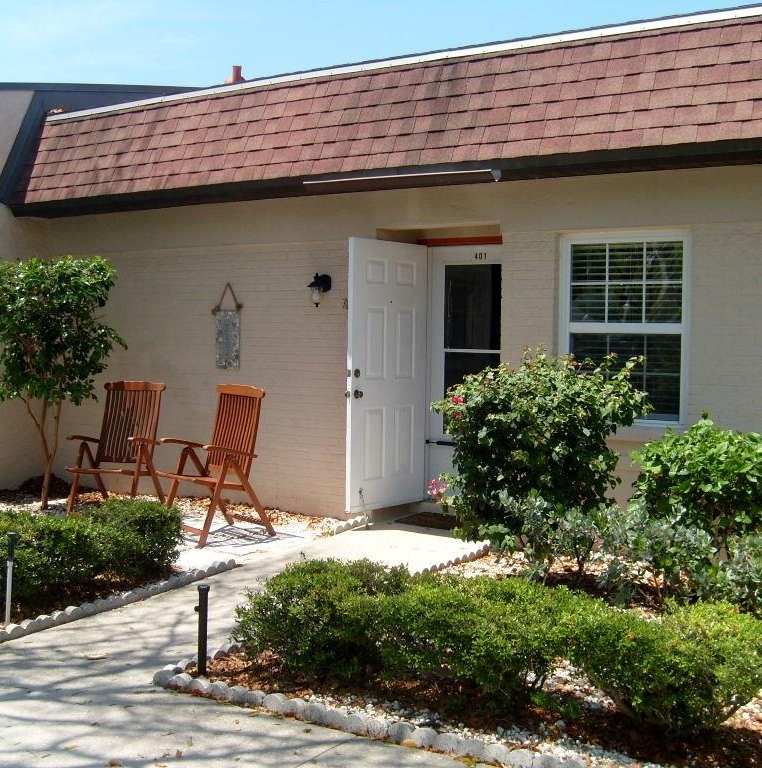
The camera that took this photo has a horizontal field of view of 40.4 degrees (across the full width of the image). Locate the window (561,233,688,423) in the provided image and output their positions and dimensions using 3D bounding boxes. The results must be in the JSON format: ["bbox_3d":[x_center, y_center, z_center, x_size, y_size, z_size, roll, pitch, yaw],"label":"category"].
[{"bbox_3d":[1.649,-0.378,7.075,0.930,1.270,0.100,3,4,33],"label":"window"}]

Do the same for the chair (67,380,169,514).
[{"bbox_3d":[-2.046,0.537,8.058,0.590,1.070,0.690,2,3,16],"label":"chair"}]

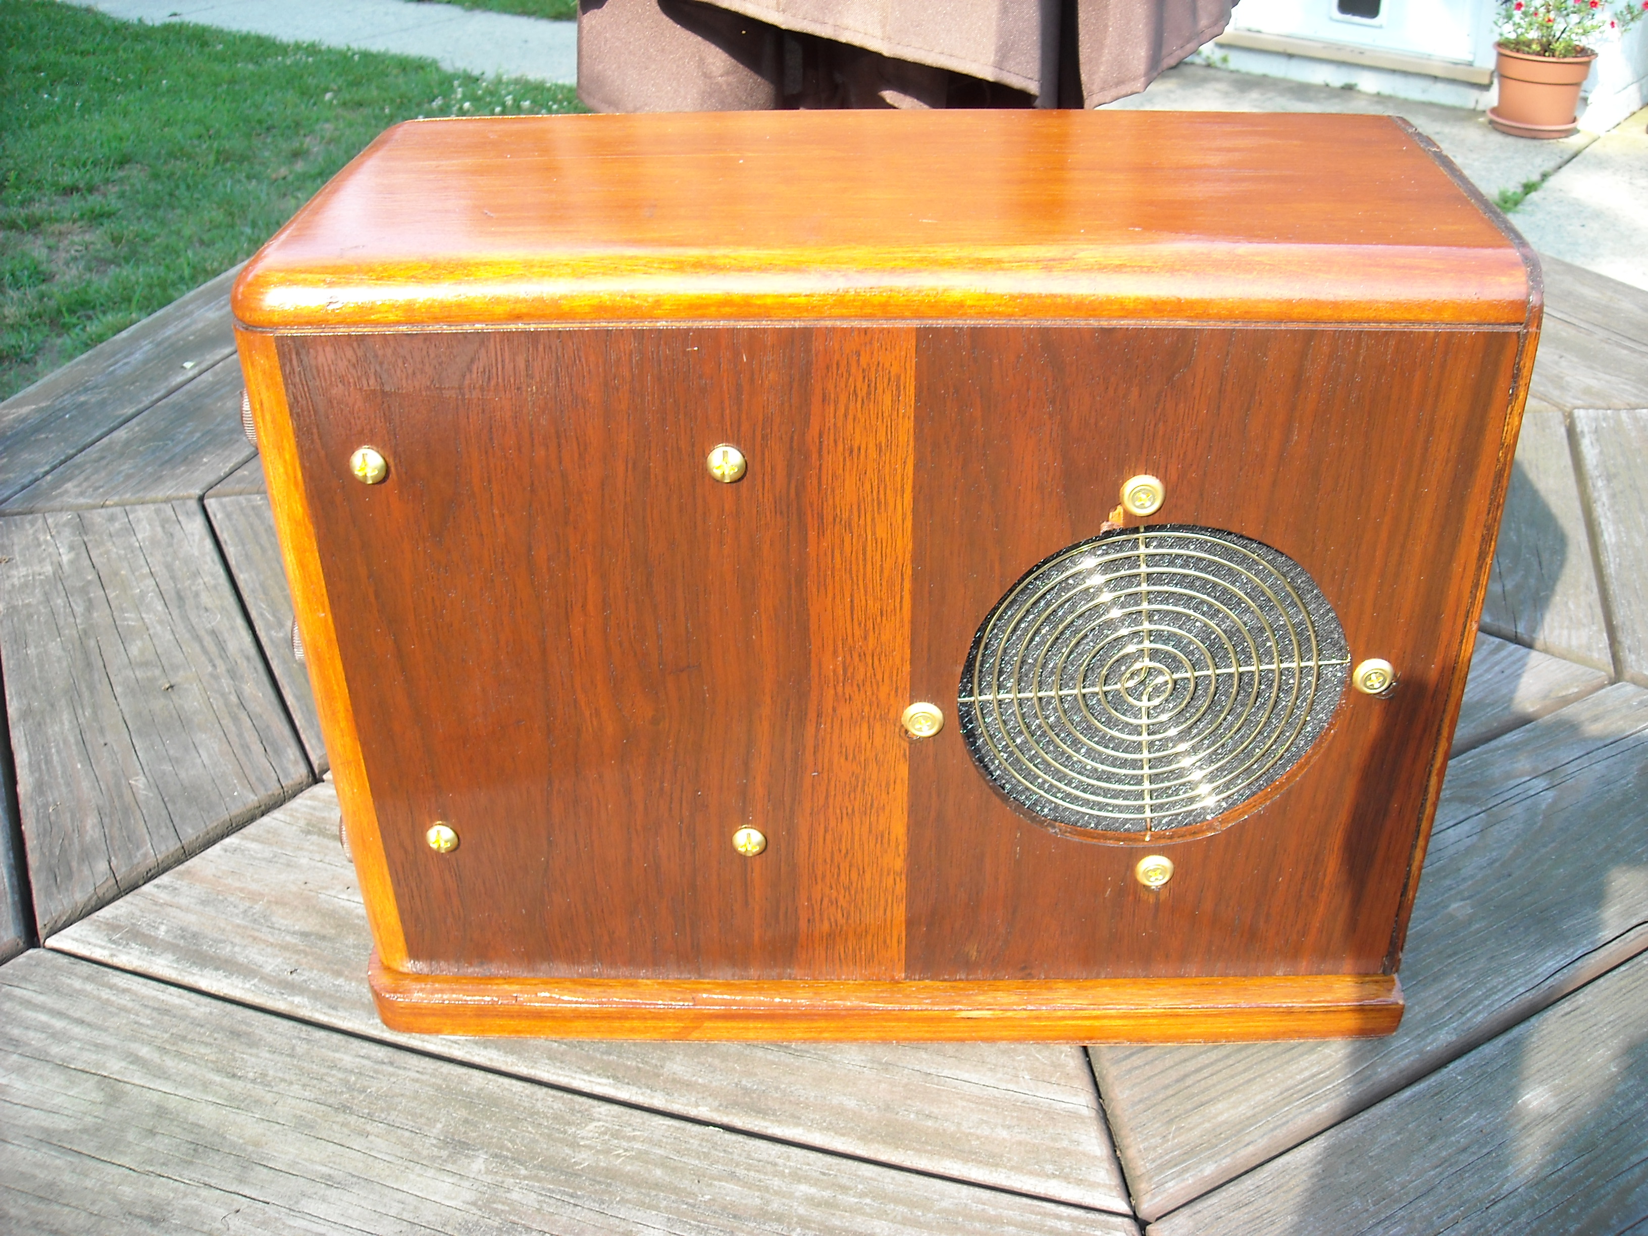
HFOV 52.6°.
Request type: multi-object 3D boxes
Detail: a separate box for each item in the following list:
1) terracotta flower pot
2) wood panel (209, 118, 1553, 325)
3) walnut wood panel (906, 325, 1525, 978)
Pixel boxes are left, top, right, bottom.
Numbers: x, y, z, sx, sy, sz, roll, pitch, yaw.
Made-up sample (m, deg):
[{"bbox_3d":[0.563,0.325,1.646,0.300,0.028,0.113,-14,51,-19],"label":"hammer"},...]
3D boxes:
[{"bbox_3d":[1.796,-1.330,4.191,0.240,0.188,0.240,-1,32,1],"label":"terracotta flower pot"},{"bbox_3d":[0.016,-0.141,0.571,0.392,0.022,0.168,0,32,2],"label":"wood panel"},{"bbox_3d":[0.123,0.024,0.577,0.184,0.265,0.012,0,32,2],"label":"walnut wood panel"}]

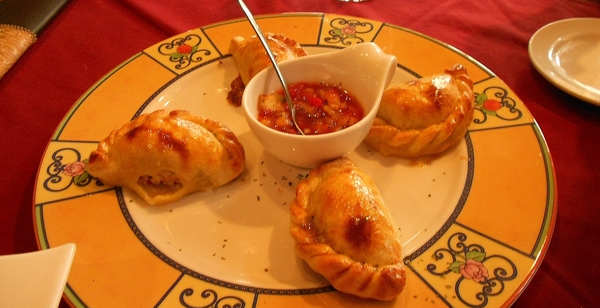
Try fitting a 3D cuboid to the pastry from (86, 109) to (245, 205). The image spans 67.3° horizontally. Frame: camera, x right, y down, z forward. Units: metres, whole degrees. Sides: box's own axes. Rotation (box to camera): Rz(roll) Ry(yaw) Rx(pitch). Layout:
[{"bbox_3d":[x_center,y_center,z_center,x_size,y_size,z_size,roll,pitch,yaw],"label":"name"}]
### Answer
[{"bbox_3d":[-0.079,-0.003,0.256,0.091,0.039,0.051,-3,45,-1],"label":"pastry"}]

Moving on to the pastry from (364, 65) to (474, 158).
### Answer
[{"bbox_3d":[0.078,-0.035,0.286,0.084,0.036,0.053,-32,52,-27],"label":"pastry"}]

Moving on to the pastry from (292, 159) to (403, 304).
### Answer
[{"bbox_3d":[0.023,0.029,0.224,0.051,0.035,0.082,-14,46,-12],"label":"pastry"}]

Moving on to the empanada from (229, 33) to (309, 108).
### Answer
[{"bbox_3d":[-0.025,-0.066,0.322,0.054,0.035,0.081,-16,46,-14],"label":"empanada"}]

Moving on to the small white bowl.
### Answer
[{"bbox_3d":[0.011,-0.028,0.270,0.089,0.052,0.079,-22,48,-20],"label":"small white bowl"}]

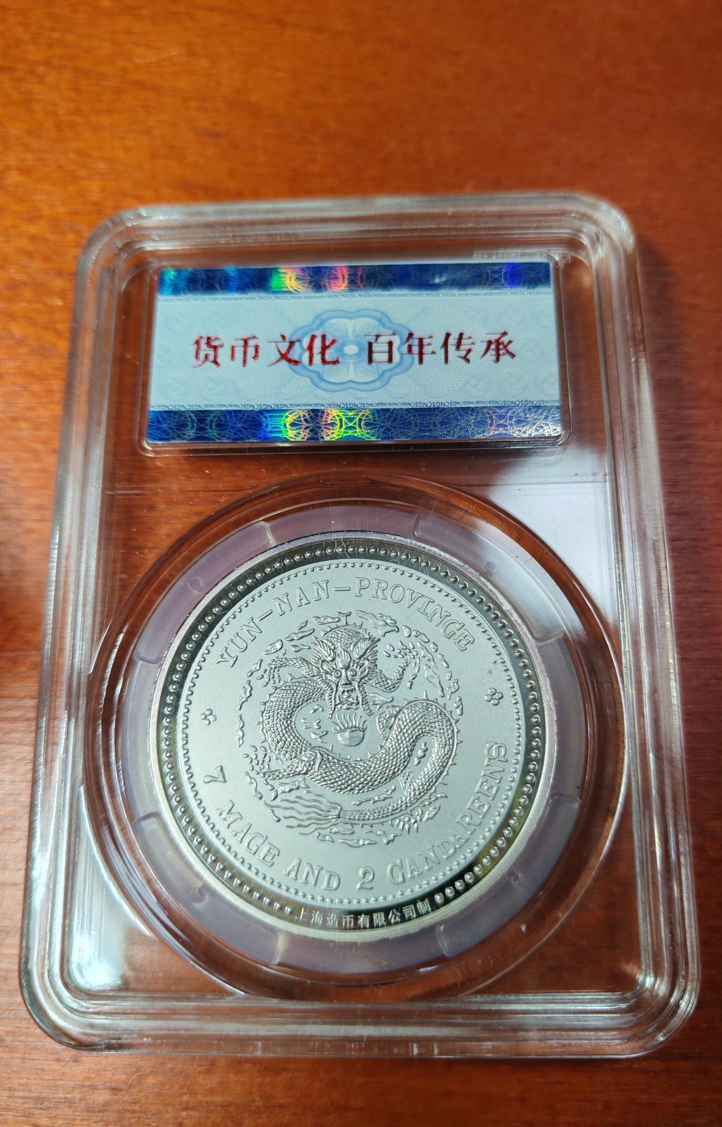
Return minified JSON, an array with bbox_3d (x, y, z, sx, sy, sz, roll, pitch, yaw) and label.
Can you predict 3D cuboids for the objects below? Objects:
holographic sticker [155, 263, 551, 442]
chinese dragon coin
[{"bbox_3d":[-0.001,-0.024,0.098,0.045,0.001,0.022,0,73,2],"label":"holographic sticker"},{"bbox_3d":[-0.001,0.016,0.087,0.039,0.003,0.039,-4,73,1],"label":"chinese dragon coin"}]

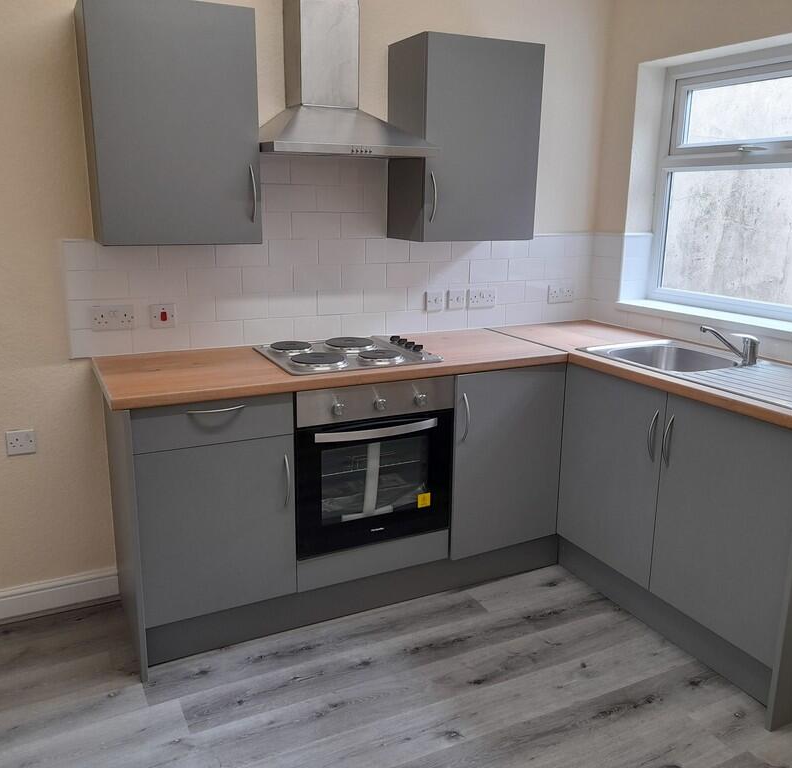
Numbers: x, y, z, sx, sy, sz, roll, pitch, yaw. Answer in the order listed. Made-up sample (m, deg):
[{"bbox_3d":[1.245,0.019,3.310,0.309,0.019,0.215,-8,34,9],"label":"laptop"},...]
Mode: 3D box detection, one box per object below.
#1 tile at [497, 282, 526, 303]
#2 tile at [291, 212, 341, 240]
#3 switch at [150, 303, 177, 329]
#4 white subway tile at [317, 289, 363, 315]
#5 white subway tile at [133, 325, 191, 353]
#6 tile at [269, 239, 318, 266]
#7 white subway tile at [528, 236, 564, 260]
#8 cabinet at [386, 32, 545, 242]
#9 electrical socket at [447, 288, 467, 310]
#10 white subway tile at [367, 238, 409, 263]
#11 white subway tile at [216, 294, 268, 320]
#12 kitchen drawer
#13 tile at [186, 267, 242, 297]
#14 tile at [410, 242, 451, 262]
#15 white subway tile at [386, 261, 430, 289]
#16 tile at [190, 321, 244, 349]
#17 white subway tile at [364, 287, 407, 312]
[{"bbox_3d":[0.502,-0.412,3.348,0.200,0.100,0.009,-6,17,-25],"label":"tile"},{"bbox_3d":[-0.309,-0.617,2.881,0.200,0.100,0.009,-6,17,-25],"label":"tile"},{"bbox_3d":[-0.844,-0.246,2.680,0.086,0.086,0.012,-6,15,-26],"label":"switch"},{"bbox_3d":[-0.224,-0.333,2.996,0.200,0.100,0.010,-6,15,-26],"label":"white subway tile"},{"bbox_3d":[-0.861,-0.168,2.725,0.200,0.100,0.009,-6,17,-25],"label":"white subway tile"},{"bbox_3d":[-0.396,-0.510,2.866,0.200,0.100,0.009,-6,17,-25],"label":"tile"},{"bbox_3d":[0.691,-0.628,3.385,0.200,0.100,0.010,-6,15,-25],"label":"white subway tile"},{"bbox_3d":[0.265,-0.938,2.904,0.505,0.721,0.317,-6,15,-26],"label":"cabinet"},{"bbox_3d":[0.264,-0.366,3.222,0.086,0.086,0.012,-6,15,-25],"label":"electrical socket"},{"bbox_3d":[-0.035,-0.546,3.026,0.200,0.100,0.010,-6,16,-26],"label":"white subway tile"},{"bbox_3d":[-0.582,-0.294,2.812,0.200,0.098,0.010,-6,15,-26],"label":"white subway tile"},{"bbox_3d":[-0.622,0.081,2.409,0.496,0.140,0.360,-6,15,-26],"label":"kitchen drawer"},{"bbox_3d":[-0.671,-0.381,2.741,0.200,0.100,0.010,-6,16,-26],"label":"tile"},{"bbox_3d":[0.148,-0.569,3.124,0.200,0.100,0.010,-6,15,-25],"label":"tile"},{"bbox_3d":[0.051,-0.461,3.103,0.200,0.100,0.010,-6,15,-25],"label":"white subway tile"},{"bbox_3d":[-0.674,-0.187,2.790,0.200,0.100,0.010,-6,16,-26],"label":"tile"},{"bbox_3d":[-0.042,-0.353,3.089,0.200,0.100,0.009,-6,17,-25],"label":"white subway tile"}]

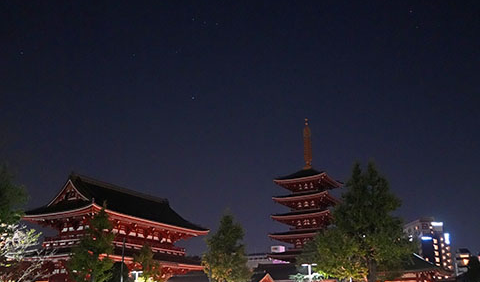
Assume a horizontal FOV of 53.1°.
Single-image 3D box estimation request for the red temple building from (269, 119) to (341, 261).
[{"bbox_3d":[19.410,17.168,131.786,17.200,50.400,17.200,-12,-22,31],"label":"red temple building"}]

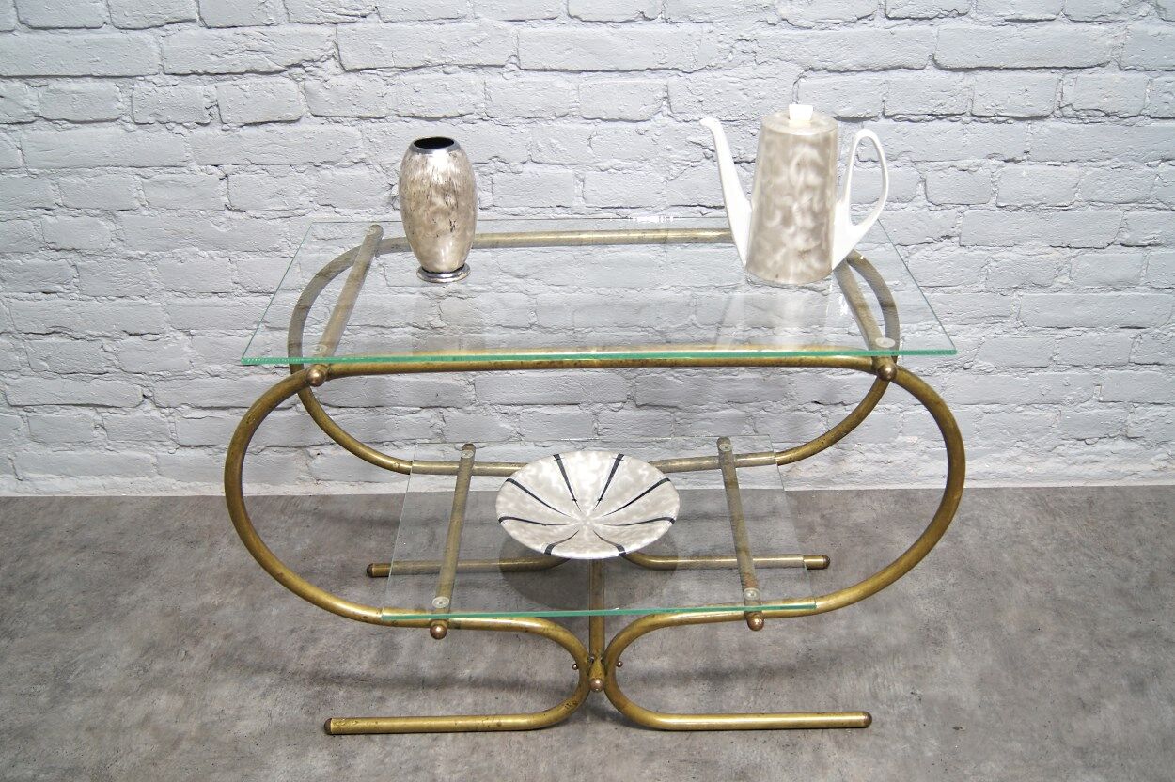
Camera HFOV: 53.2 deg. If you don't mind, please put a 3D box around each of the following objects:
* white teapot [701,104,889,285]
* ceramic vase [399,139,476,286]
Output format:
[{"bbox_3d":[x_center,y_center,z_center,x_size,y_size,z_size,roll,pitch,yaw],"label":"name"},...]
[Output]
[{"bbox_3d":[0.264,-0.258,1.507,0.245,0.214,0.114,1,30,4],"label":"white teapot"},{"bbox_3d":[-0.191,-0.235,1.518,0.098,0.176,0.098,-1,30,0],"label":"ceramic vase"}]

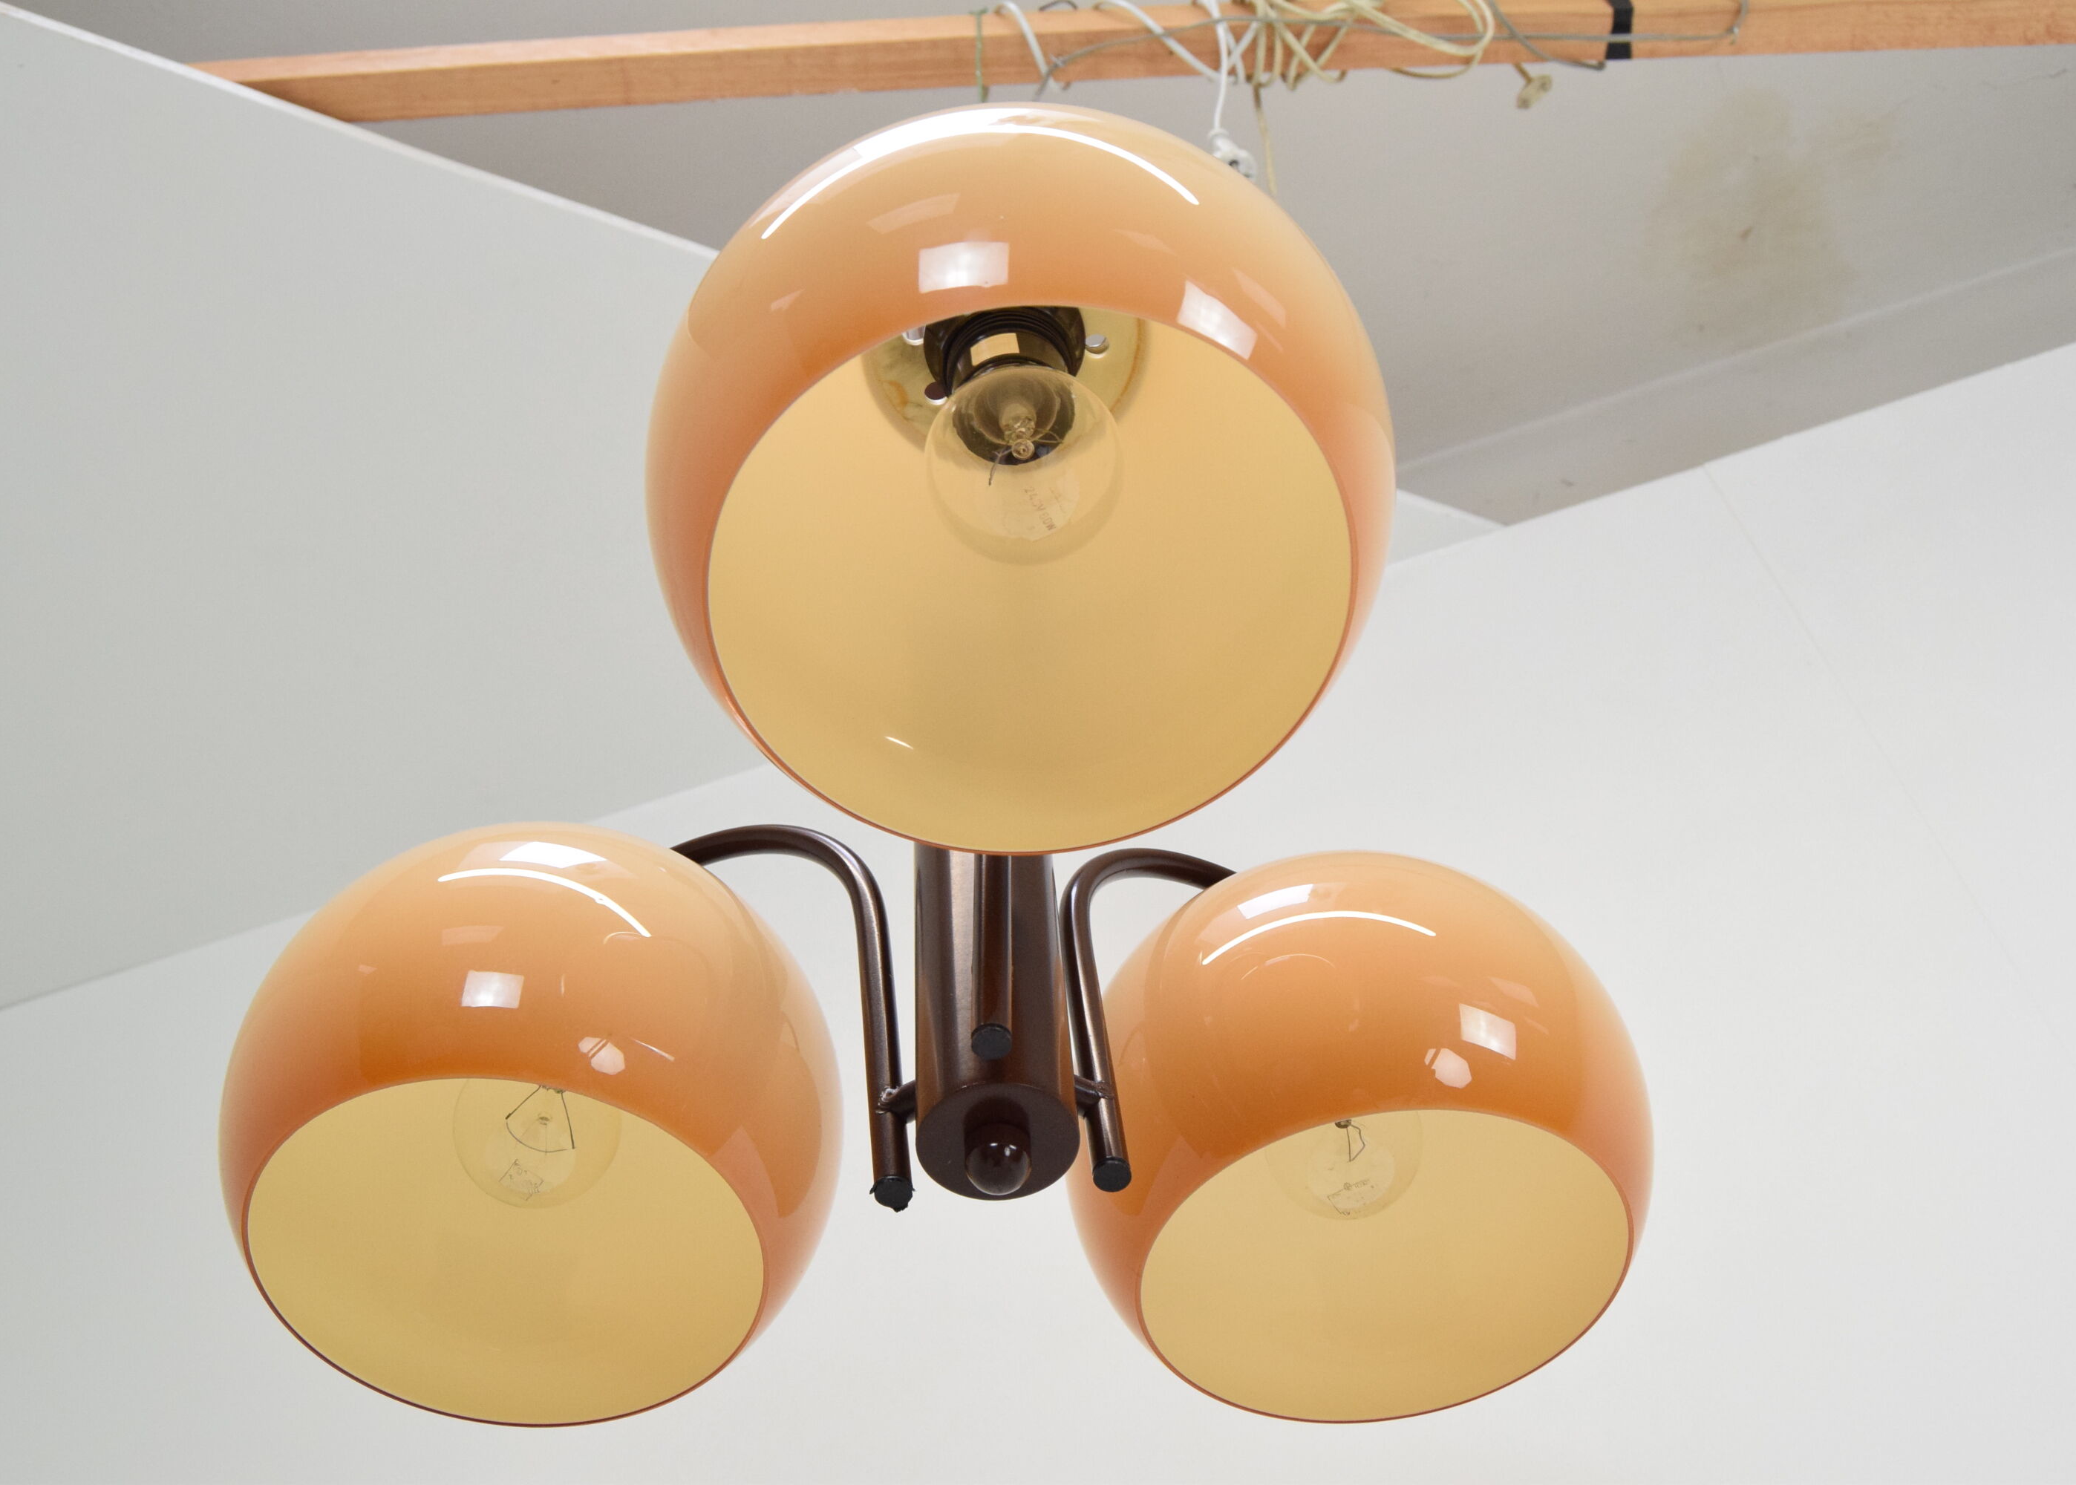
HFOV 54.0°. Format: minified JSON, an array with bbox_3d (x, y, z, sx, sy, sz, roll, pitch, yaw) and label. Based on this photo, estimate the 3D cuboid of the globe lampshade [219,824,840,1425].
[{"bbox_3d":[-0.180,0.127,0.750,0.216,0.165,0.216,-5,-54,0],"label":"globe lampshade"}]

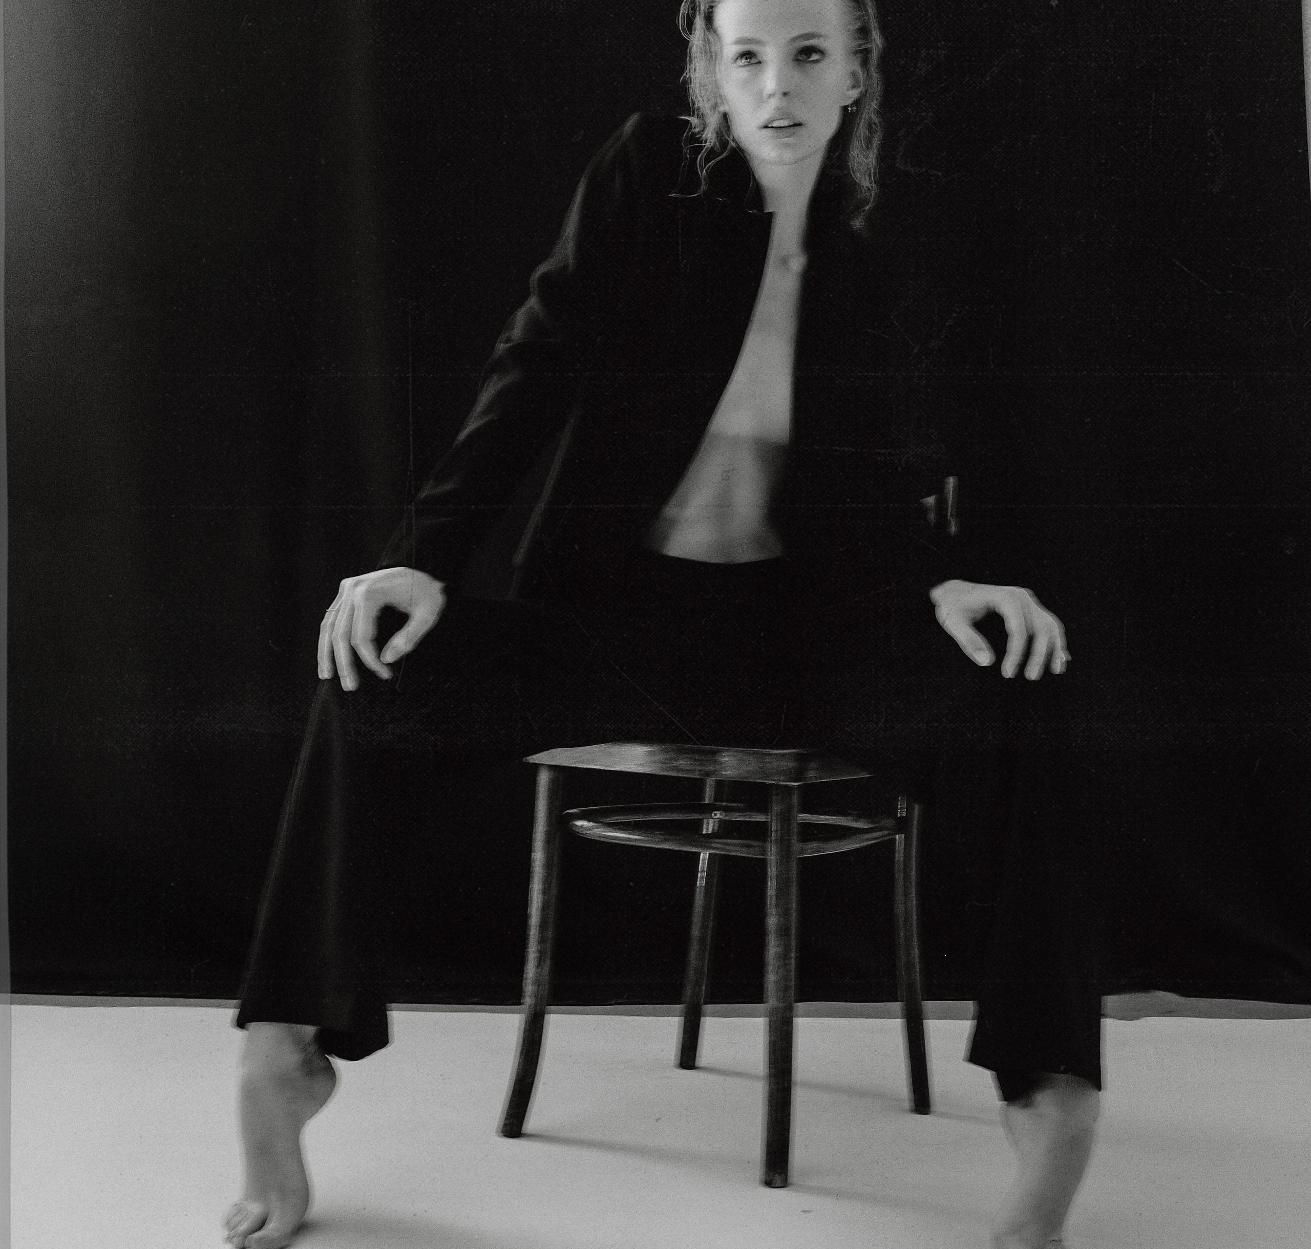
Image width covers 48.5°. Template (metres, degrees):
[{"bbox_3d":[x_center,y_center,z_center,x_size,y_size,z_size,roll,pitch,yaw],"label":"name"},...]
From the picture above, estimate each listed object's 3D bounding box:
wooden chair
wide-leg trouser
[{"bbox_3d":[0.125,0.225,1.980,0.430,0.860,0.500,-1,-3,34],"label":"wooden chair"},{"bbox_3d":[0.008,0.205,1.682,0.880,0.600,0.610,0,-3,4],"label":"wide-leg trouser"}]

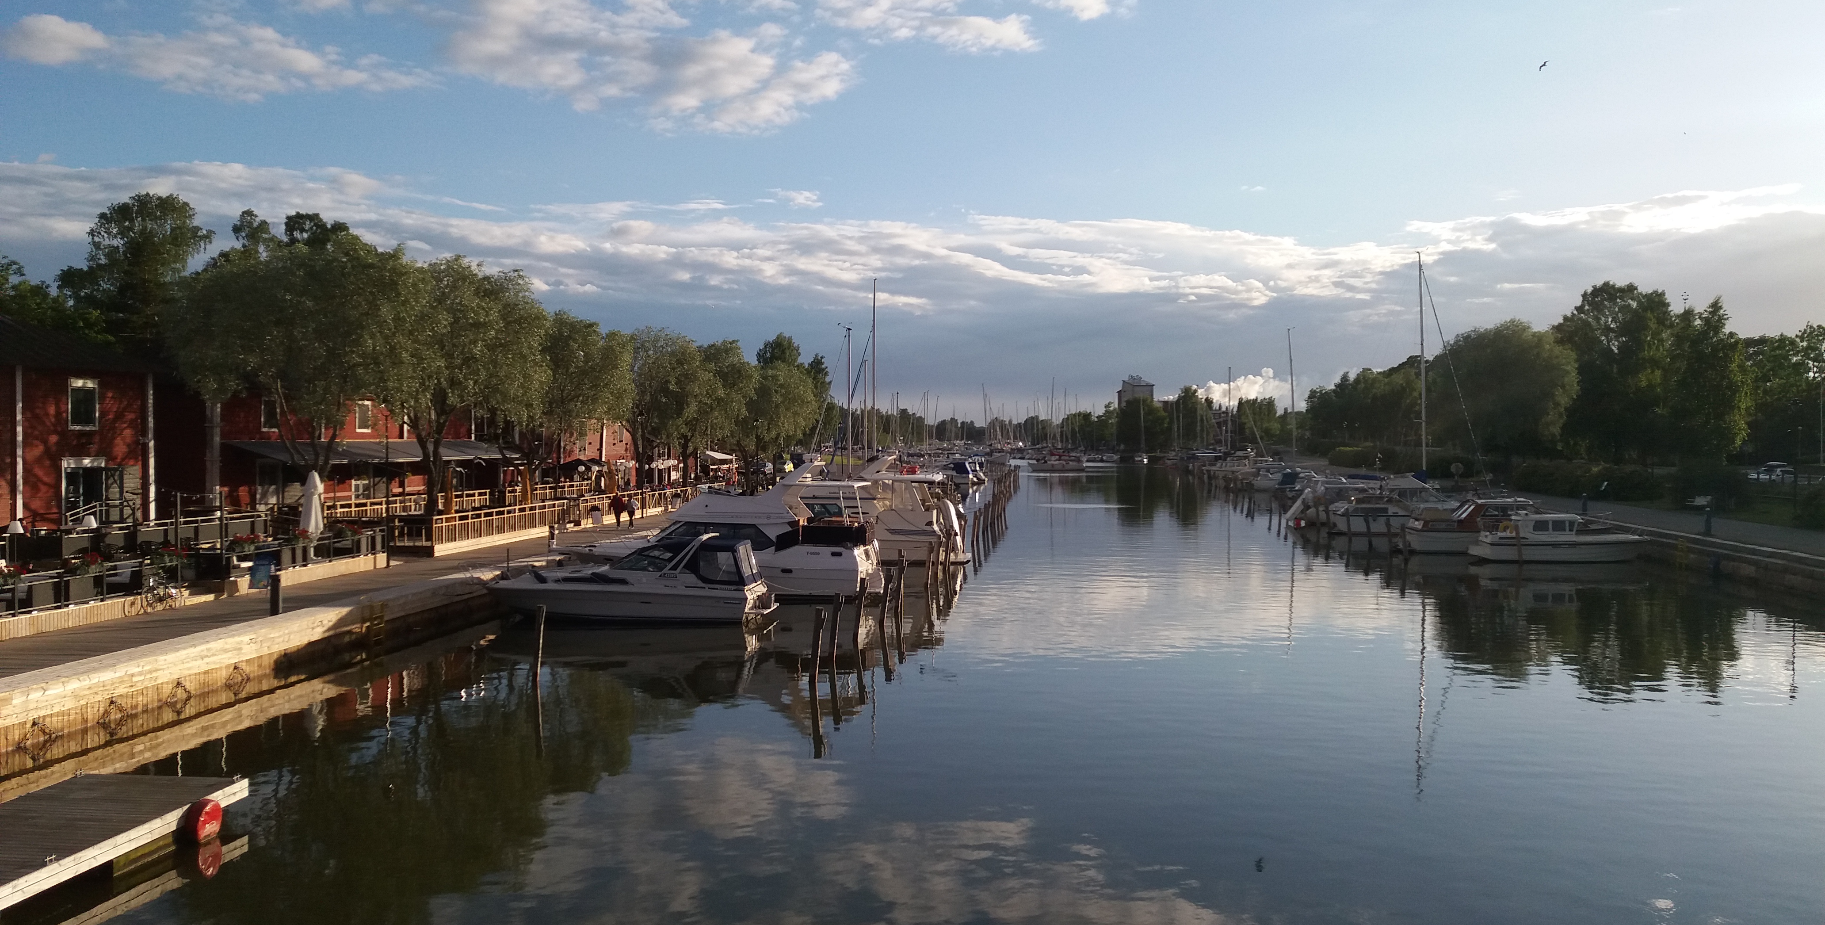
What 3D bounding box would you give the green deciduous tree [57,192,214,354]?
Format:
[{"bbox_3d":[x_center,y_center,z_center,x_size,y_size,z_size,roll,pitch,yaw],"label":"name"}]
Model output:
[{"bbox_3d":[-44.174,-6.168,83.927,9.000,18.250,9.000,0,1,-28],"label":"green deciduous tree"}]

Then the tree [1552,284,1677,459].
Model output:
[{"bbox_3d":[65.508,-7.162,137.918,10.500,19.130,10.500,0,1,25],"label":"tree"}]

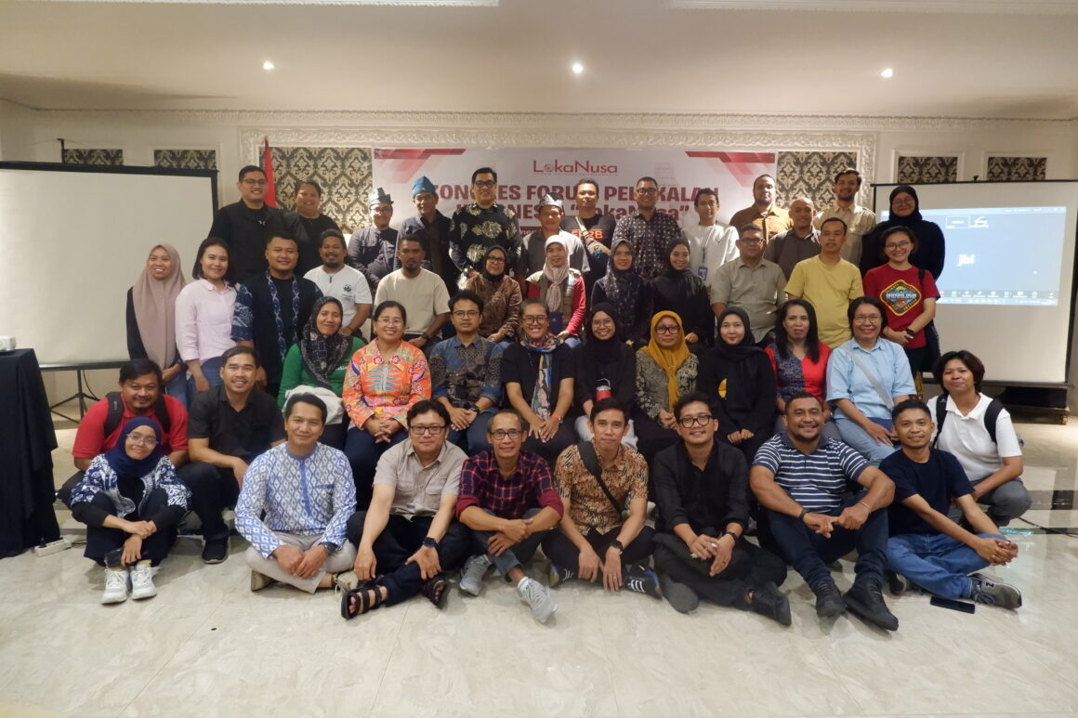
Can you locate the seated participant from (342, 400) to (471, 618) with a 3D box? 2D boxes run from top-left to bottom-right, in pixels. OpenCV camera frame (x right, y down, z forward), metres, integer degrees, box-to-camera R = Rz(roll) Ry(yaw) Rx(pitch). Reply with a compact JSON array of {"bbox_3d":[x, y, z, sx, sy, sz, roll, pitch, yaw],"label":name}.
[{"bbox_3d":[-0.551,0.604,3.032,0.560,0.870,0.580,0,7,-6],"label":"seated participant"}]

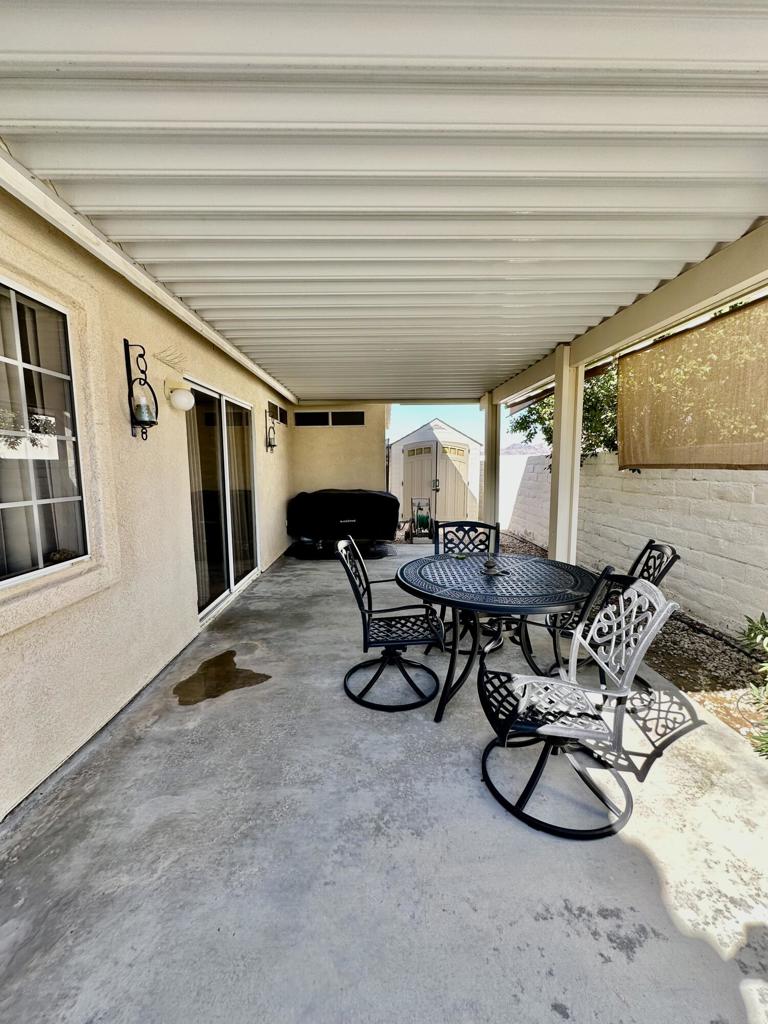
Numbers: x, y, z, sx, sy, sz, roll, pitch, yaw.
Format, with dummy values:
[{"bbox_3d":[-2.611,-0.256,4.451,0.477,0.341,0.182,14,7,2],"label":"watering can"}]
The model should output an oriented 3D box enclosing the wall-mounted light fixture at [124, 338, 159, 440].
[{"bbox_3d":[-1.521,-0.765,2.595,0.174,0.625,0.130,-1,7,-1],"label":"wall-mounted light fixture"}]

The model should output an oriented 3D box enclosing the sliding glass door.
[{"bbox_3d":[-1.654,-0.178,4.456,0.080,2.050,1.880,-1,7,-1],"label":"sliding glass door"}]

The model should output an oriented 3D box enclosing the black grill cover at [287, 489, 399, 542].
[{"bbox_3d":[-0.617,0.018,6.583,1.685,0.790,0.660,-1,7,-1],"label":"black grill cover"}]

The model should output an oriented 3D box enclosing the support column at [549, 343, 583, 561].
[{"bbox_3d":[1.872,-0.367,4.269,0.210,2.590,0.190,-1,7,-1],"label":"support column"}]

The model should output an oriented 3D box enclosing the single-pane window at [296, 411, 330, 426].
[{"bbox_3d":[-1.293,-1.655,7.396,0.604,0.260,0.060,-1,7,-1],"label":"single-pane window"}]

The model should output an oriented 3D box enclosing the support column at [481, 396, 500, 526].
[{"bbox_3d":[1.812,-0.667,6.891,0.195,2.595,0.190,-1,7,-1],"label":"support column"}]

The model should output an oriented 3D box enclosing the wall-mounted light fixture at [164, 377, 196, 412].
[{"bbox_3d":[-1.518,-0.880,3.116,0.203,0.245,0.170,-1,7,-1],"label":"wall-mounted light fixture"}]

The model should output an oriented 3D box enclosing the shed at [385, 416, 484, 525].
[{"bbox_3d":[1.245,-1.124,11.121,2.310,2.520,2.100,-1,7,-1],"label":"shed"}]

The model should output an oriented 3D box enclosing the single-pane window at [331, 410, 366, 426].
[{"bbox_3d":[-0.652,-1.666,7.408,0.606,0.260,0.060,-1,7,-1],"label":"single-pane window"}]

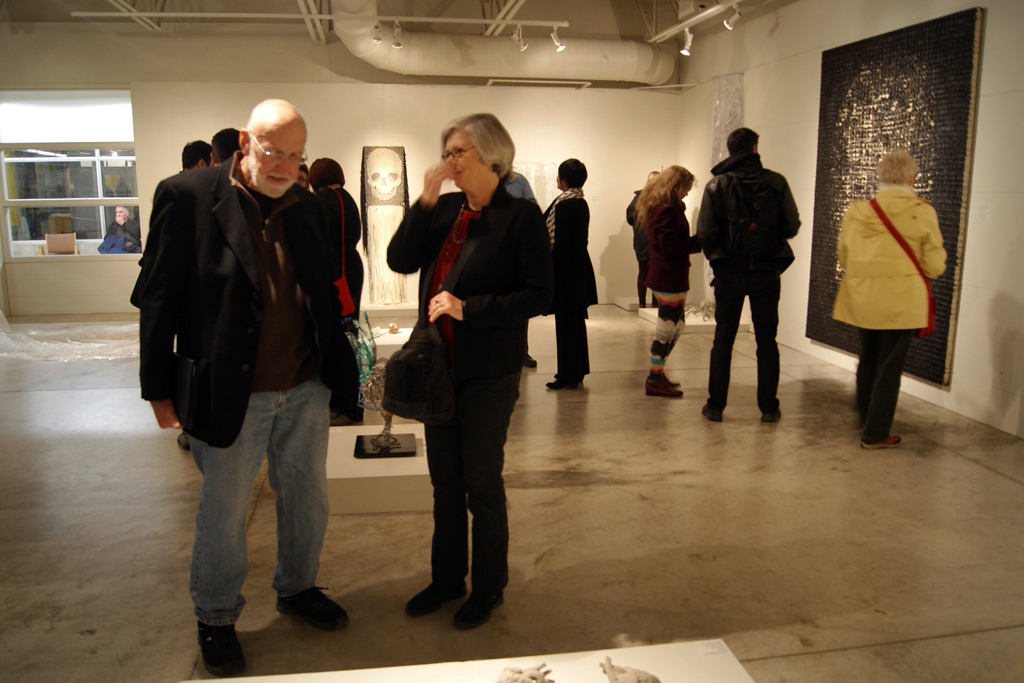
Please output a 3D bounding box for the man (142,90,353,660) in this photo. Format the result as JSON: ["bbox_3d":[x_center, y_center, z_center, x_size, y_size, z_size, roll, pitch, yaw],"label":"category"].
[{"bbox_3d":[-0.805,0.139,2.403,0.600,1.715,0.450,-8,14,-36],"label":"man"}]

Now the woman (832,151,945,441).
[{"bbox_3d":[2.168,-0.233,4.394,0.570,1.671,0.400,7,13,33],"label":"woman"}]

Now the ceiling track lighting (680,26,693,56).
[{"bbox_3d":[1.565,-2.691,6.889,0.100,0.250,0.100,-2,11,-11],"label":"ceiling track lighting"}]

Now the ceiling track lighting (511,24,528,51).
[{"bbox_3d":[0.066,-2.692,6.803,0.150,0.230,0.100,1,11,6],"label":"ceiling track lighting"}]

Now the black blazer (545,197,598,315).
[{"bbox_3d":[0.420,-0.629,5.614,0.360,0.860,0.450,2,11,11],"label":"black blazer"}]

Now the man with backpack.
[{"bbox_3d":[1.479,-0.400,4.818,0.630,1.836,0.400,3,12,14],"label":"man with backpack"}]

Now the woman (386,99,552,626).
[{"bbox_3d":[-0.136,0.115,2.571,0.460,1.697,0.420,11,16,44],"label":"woman"}]

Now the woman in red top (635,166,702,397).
[{"bbox_3d":[1.128,-0.437,5.562,0.460,1.619,0.420,3,11,13],"label":"woman in red top"}]

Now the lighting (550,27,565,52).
[{"bbox_3d":[0.410,-2.697,6.848,0.120,0.230,0.100,1,11,6],"label":"lighting"}]

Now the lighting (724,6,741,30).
[{"bbox_3d":[1.741,-2.555,6.065,0.120,0.200,0.100,-1,11,-6],"label":"lighting"}]

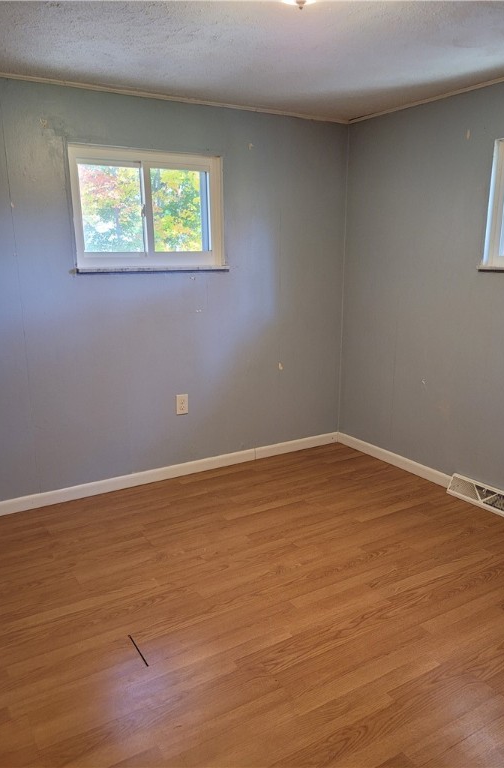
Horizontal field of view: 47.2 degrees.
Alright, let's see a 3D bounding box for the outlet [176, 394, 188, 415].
[{"bbox_3d":[-0.442,0.129,3.678,0.078,0.124,0.012,-8,15,-30],"label":"outlet"}]

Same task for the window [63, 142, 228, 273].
[{"bbox_3d":[-0.581,-1.002,3.364,0.928,0.665,0.095,-8,15,-30],"label":"window"}]

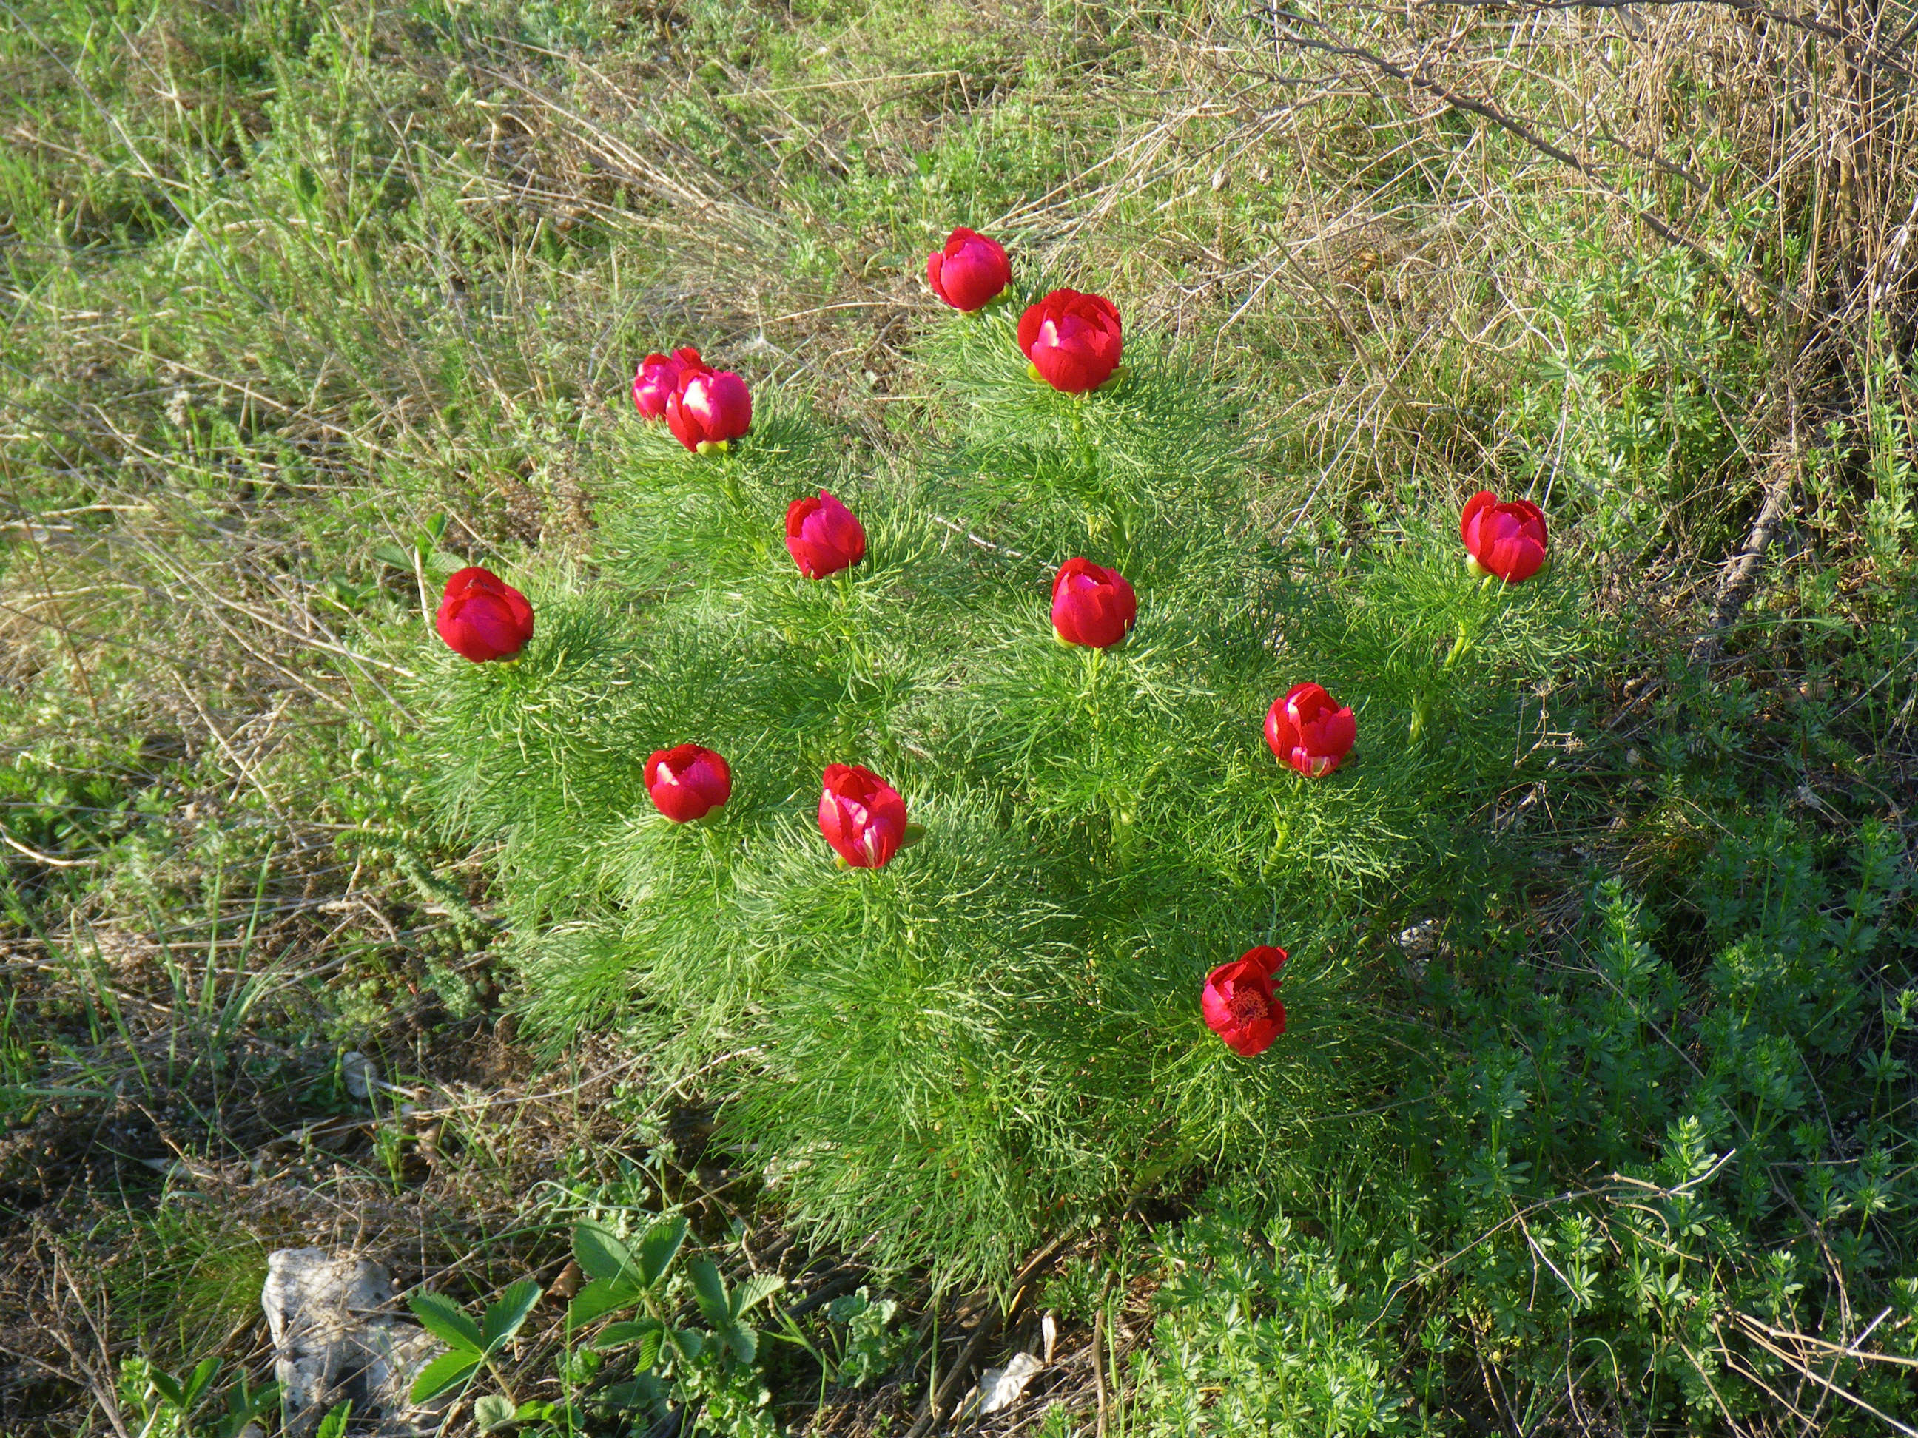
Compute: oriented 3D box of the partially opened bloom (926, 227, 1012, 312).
[{"bbox_3d":[0.006,-0.280,2.141,0.053,0.053,0.053,0,37,0],"label":"partially opened bloom"}]

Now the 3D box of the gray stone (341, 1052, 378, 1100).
[{"bbox_3d":[-0.361,0.214,2.070,0.023,0.026,0.021,0,33,0],"label":"gray stone"}]

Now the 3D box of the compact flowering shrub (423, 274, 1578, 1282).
[{"bbox_3d":[0.025,0.006,2.053,0.691,0.380,0.585,0,37,0],"label":"compact flowering shrub"}]

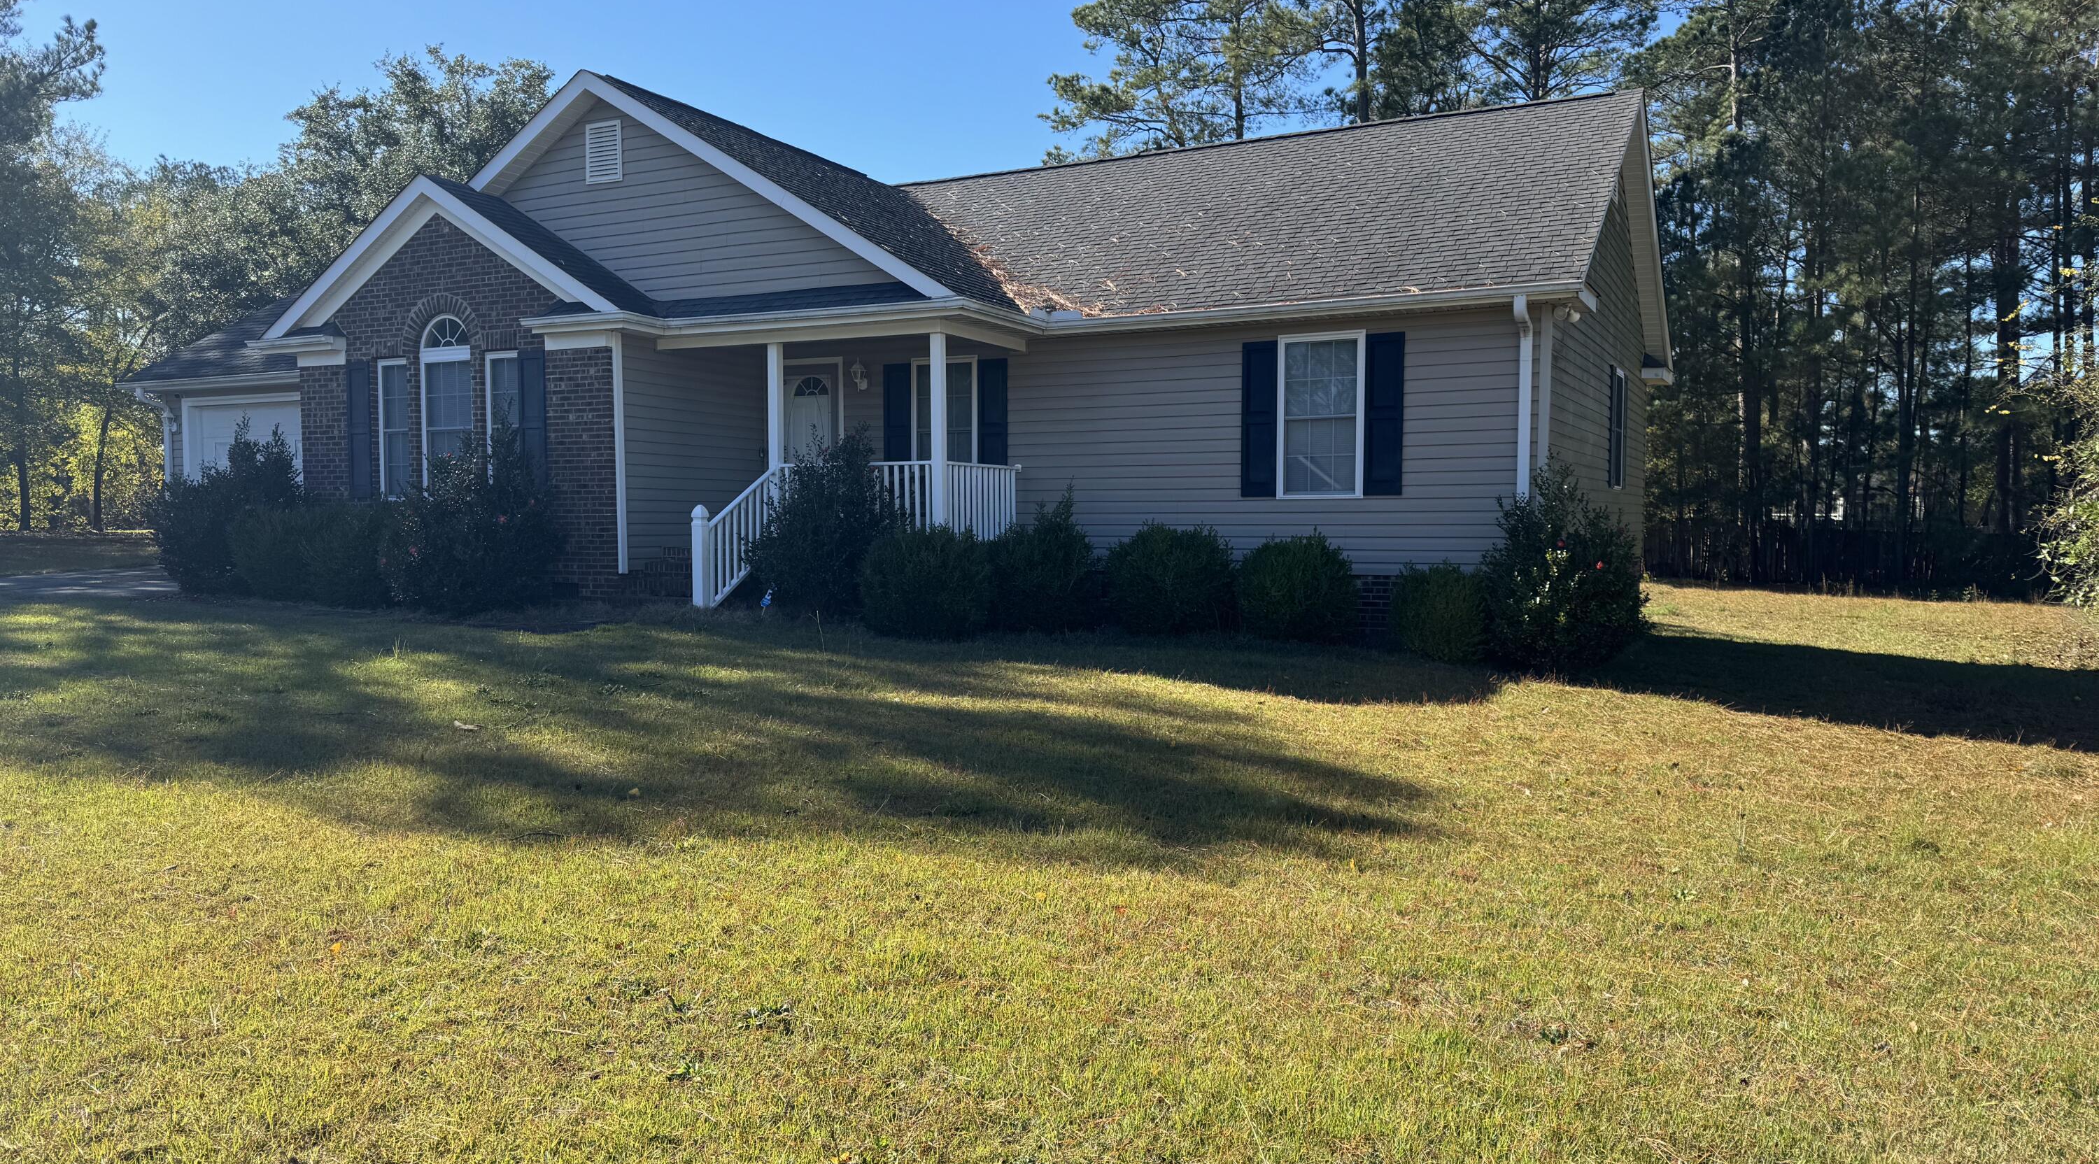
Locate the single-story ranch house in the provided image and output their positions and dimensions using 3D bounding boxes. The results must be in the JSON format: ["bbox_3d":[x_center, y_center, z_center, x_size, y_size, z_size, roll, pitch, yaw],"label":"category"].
[{"bbox_3d":[-2.967,-2.957,21.226,21.330,6.080,12.750,1,3,27],"label":"single-story ranch house"}]

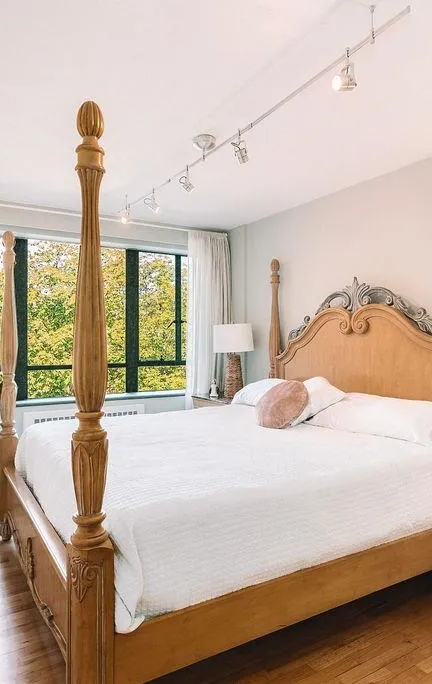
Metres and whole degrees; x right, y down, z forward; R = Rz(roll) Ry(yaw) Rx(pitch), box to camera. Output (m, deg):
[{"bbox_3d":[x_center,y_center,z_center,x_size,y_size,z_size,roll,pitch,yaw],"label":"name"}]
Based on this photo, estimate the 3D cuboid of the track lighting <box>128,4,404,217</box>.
[{"bbox_3d":[-0.026,-1.072,2.598,0.140,0.240,2.600,0,0,-32],"label":"track lighting"}]

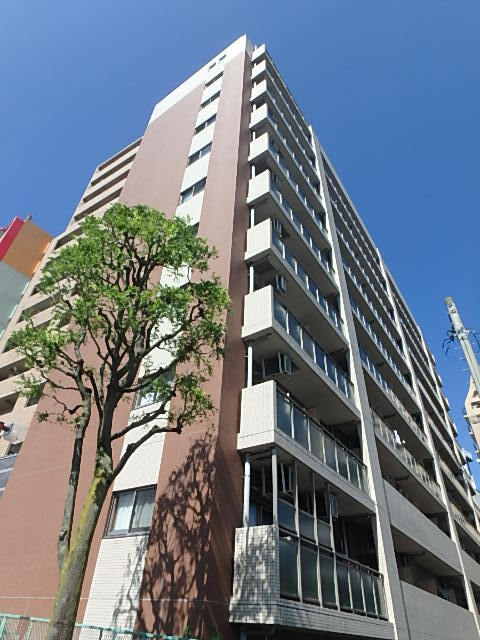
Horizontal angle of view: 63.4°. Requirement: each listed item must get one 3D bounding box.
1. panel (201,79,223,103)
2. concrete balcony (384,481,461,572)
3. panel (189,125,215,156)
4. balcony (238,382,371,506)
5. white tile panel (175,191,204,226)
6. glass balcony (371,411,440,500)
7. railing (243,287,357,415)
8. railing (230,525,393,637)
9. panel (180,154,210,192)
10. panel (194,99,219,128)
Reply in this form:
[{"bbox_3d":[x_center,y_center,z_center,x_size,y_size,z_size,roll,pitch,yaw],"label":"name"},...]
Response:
[{"bbox_3d":[-1.574,-13.356,22.677,1.420,2.230,0.150,-22,-46,27],"label":"panel"},{"bbox_3d":[7.824,9.000,16.210,0.250,1.430,10.910,-22,-46,27],"label":"concrete balcony"},{"bbox_3d":[-1.769,-8.729,18.767,1.390,2.320,0.150,-22,-46,27],"label":"panel"},{"bbox_3d":[2.007,3.695,10.378,0.930,1.460,5.940,-22,-46,27],"label":"balcony"},{"bbox_3d":[-1.917,-3.956,14.687,1.320,2.210,0.150,-22,-46,27],"label":"white tile panel"},{"bbox_3d":[8.035,6.794,18.211,0.250,1.360,11.210,-22,-46,27],"label":"glass balcony"},{"bbox_3d":[2.163,1.392,12.358,0.940,1.480,6.080,-22,-46,27],"label":"railing"},{"bbox_3d":[1.869,5.915,8.457,0.940,1.410,5.740,-22,-46,27],"label":"railing"},{"bbox_3d":[-1.857,-6.391,16.782,1.410,2.270,0.150,-22,-46,27],"label":"panel"},{"bbox_3d":[-1.668,-10.996,20.678,1.390,2.110,0.150,-22,-46,27],"label":"panel"}]

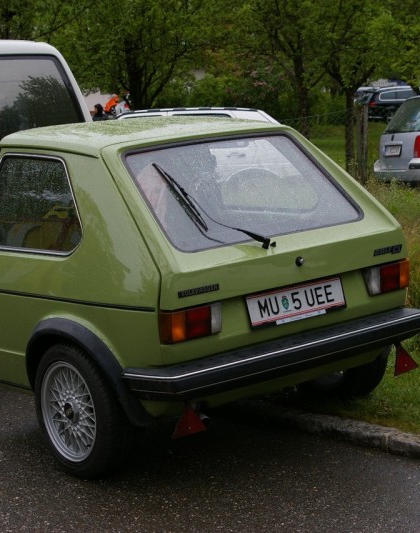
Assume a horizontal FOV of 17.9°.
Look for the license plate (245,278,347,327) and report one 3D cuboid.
[{"bbox_3d":[0.361,0.144,5.505,0.520,0.120,0.020,-11,-2,-38],"label":"license plate"}]

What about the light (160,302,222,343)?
[{"bbox_3d":[-0.076,0.218,5.179,0.270,0.125,0.065,-11,10,-38],"label":"light"}]

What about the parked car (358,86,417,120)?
[{"bbox_3d":[8.500,-6.850,56.200,4.800,1.520,1.850,-4,8,-16],"label":"parked car"}]

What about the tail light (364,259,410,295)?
[{"bbox_3d":[0.778,0.053,5.852,0.270,0.125,0.065,-11,10,-38],"label":"tail light"}]

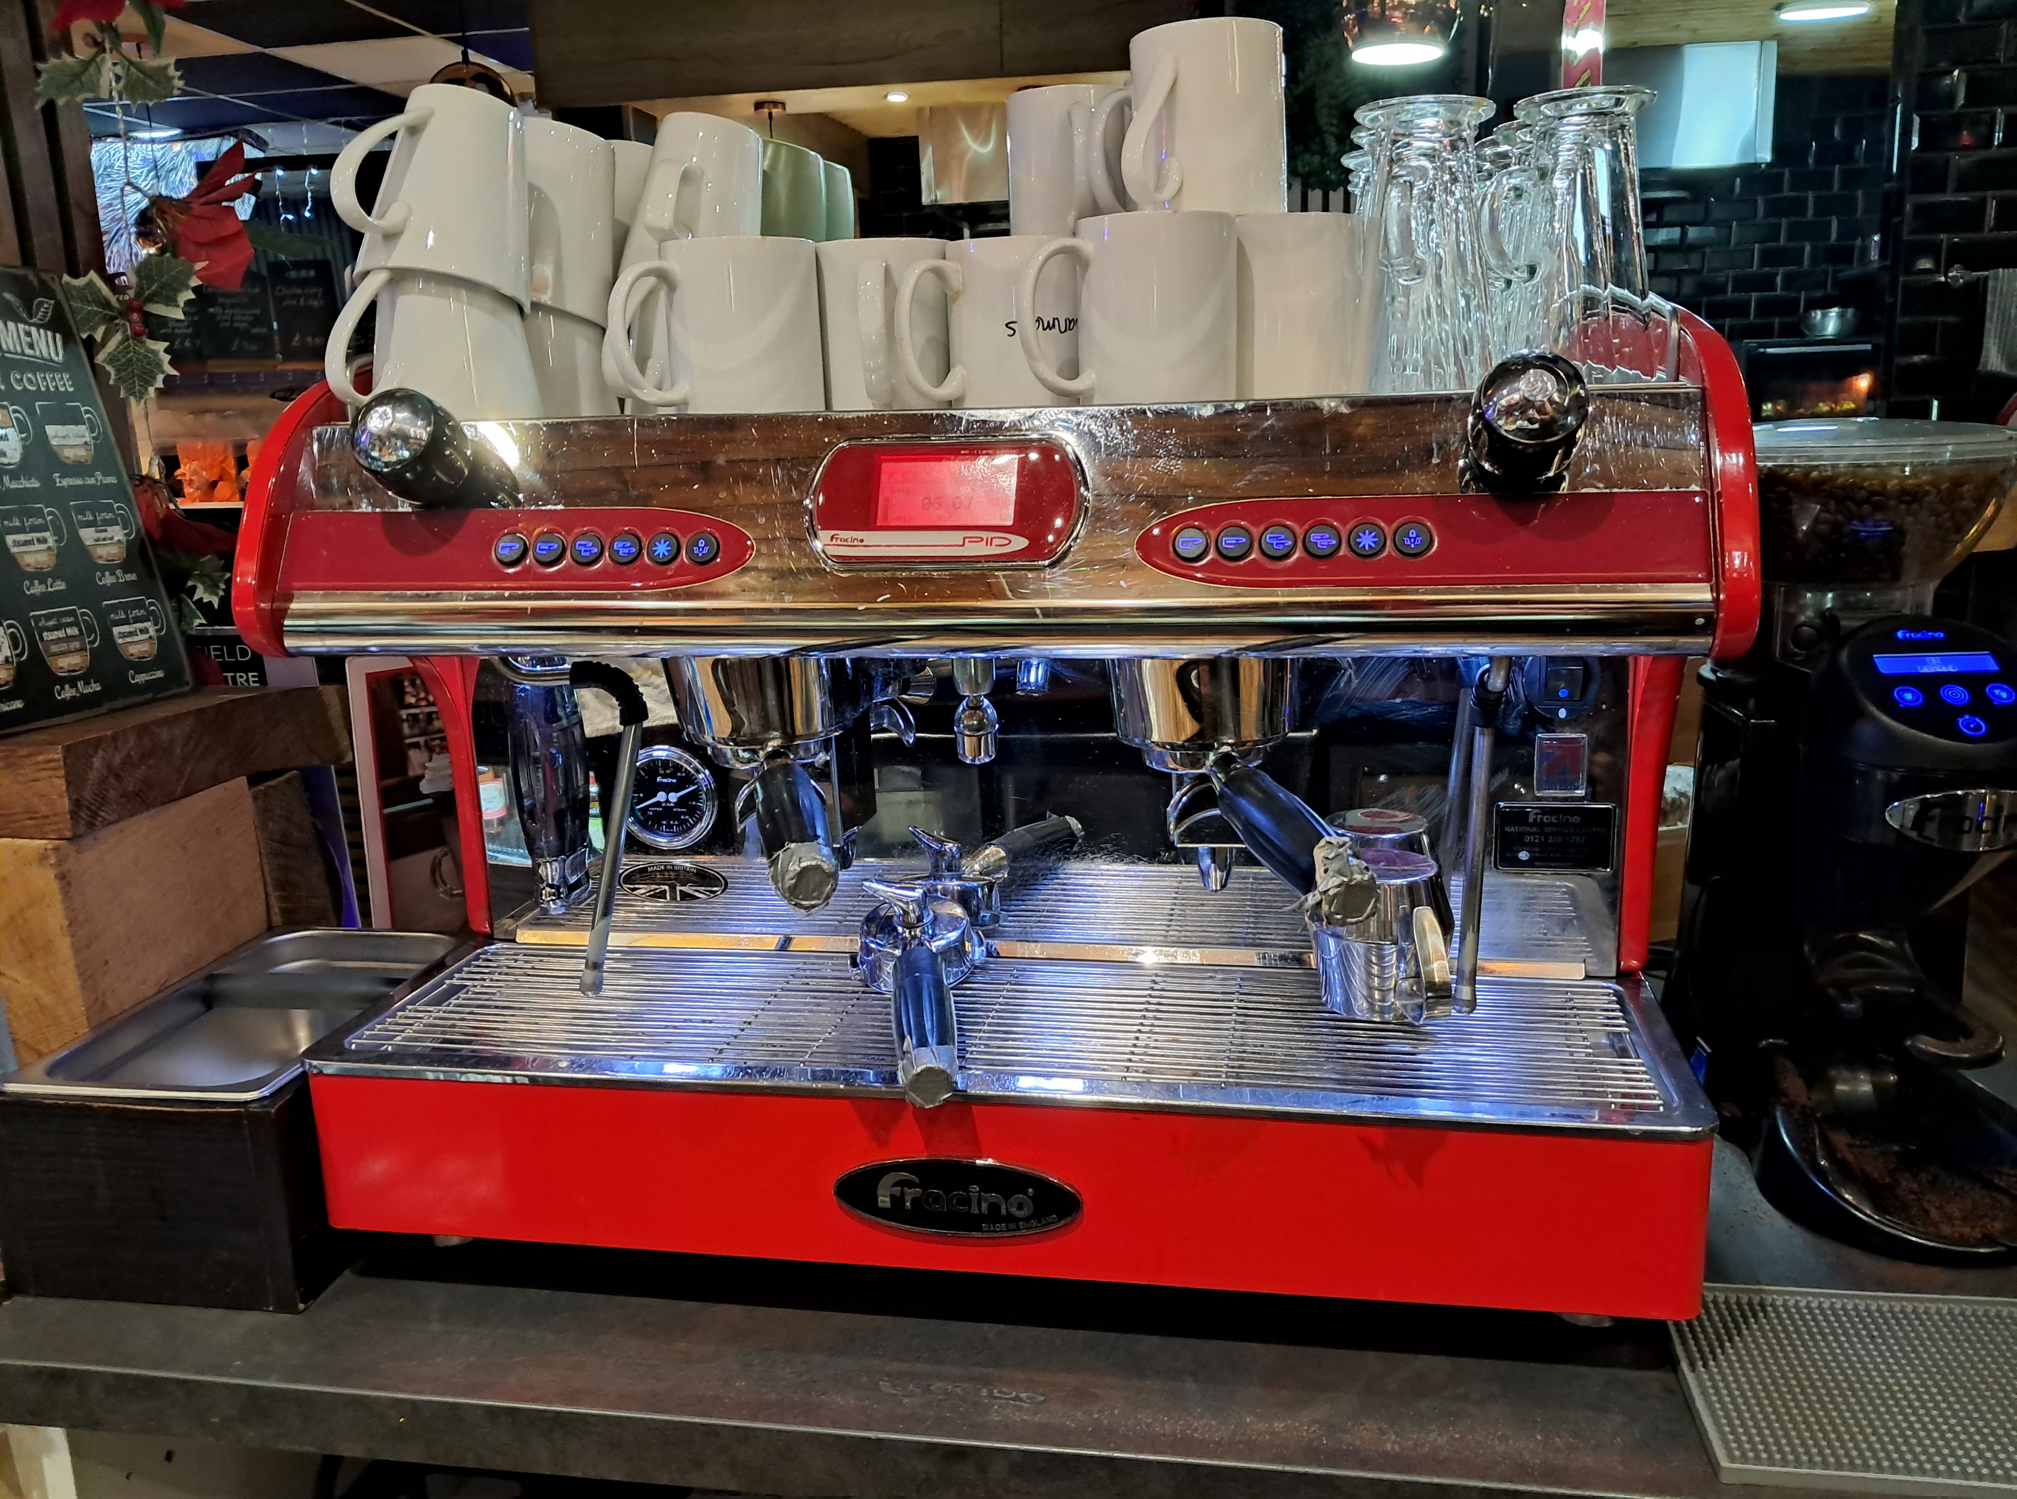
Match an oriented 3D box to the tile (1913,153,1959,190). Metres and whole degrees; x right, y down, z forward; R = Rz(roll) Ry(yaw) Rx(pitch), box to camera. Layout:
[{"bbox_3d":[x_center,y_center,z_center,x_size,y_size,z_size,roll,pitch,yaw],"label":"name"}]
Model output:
[{"bbox_3d":[2.456,-1.531,4.188,0.098,0.100,0.010,1,13,13],"label":"tile"}]

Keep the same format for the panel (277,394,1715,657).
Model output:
[{"bbox_3d":[-0.029,-0.106,0.757,0.688,0.124,0.042,1,-5,10],"label":"panel"}]

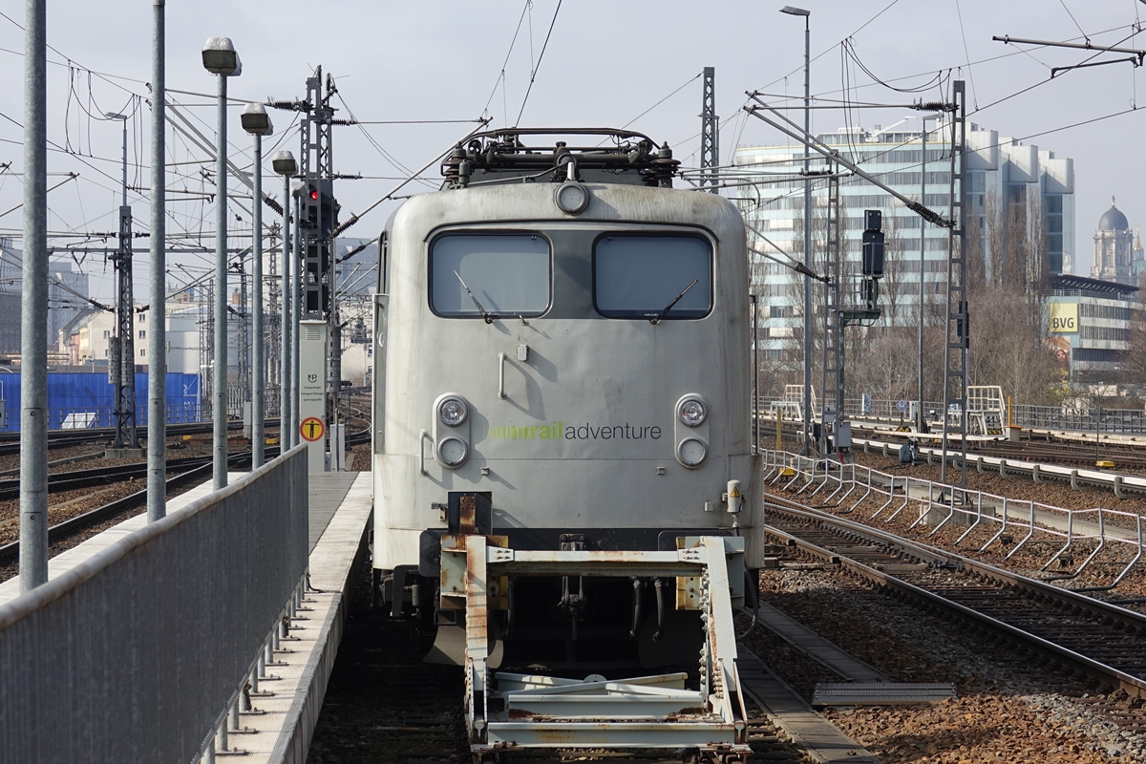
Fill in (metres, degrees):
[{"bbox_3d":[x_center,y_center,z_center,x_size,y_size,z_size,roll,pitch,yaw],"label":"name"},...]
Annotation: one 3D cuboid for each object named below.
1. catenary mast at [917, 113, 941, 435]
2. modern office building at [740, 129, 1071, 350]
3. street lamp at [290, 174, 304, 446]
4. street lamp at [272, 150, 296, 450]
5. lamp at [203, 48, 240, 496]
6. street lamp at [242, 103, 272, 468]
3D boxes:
[{"bbox_3d":[14.414,-4.372,127.962,0.950,12.880,0.350,0,0,6],"label":"catenary mast"},{"bbox_3d":[56.640,-16.000,538.110,44.000,48.000,70.000,0,0,19],"label":"modern office building"},{"bbox_3d":[-4.278,-0.802,49.210,0.360,4.640,0.700,0,0,-3],"label":"street lamp"},{"bbox_3d":[-3.996,-0.850,44.400,0.360,4.750,0.700,0,0,-3],"label":"street lamp"},{"bbox_3d":[-3.266,-0.838,29.600,0.360,4.750,0.700,0,0,-3],"label":"lamp"},{"bbox_3d":[-3.666,-0.855,37.000,0.360,4.770,0.700,0,0,-3],"label":"street lamp"}]

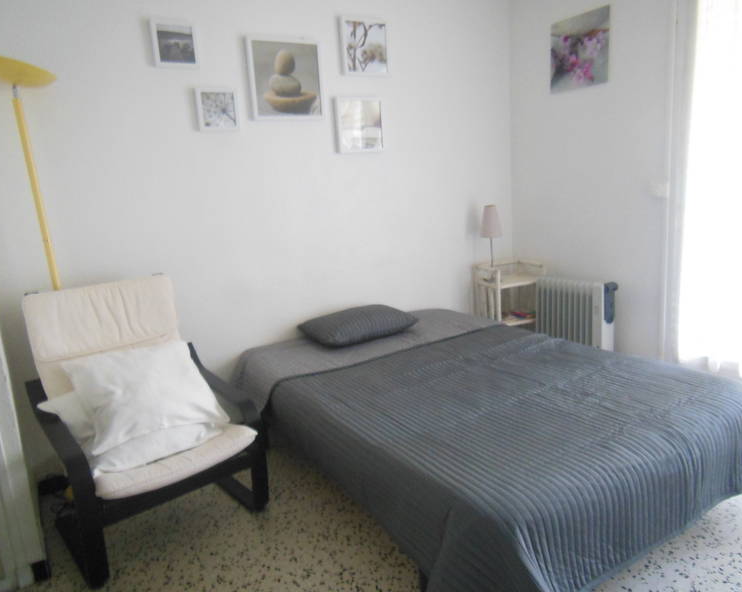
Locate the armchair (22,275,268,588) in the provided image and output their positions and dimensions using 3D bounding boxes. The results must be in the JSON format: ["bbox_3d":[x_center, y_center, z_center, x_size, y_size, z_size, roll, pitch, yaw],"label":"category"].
[{"bbox_3d":[-0.910,0.440,2.261,0.680,0.935,0.830,-13,14,-36],"label":"armchair"}]

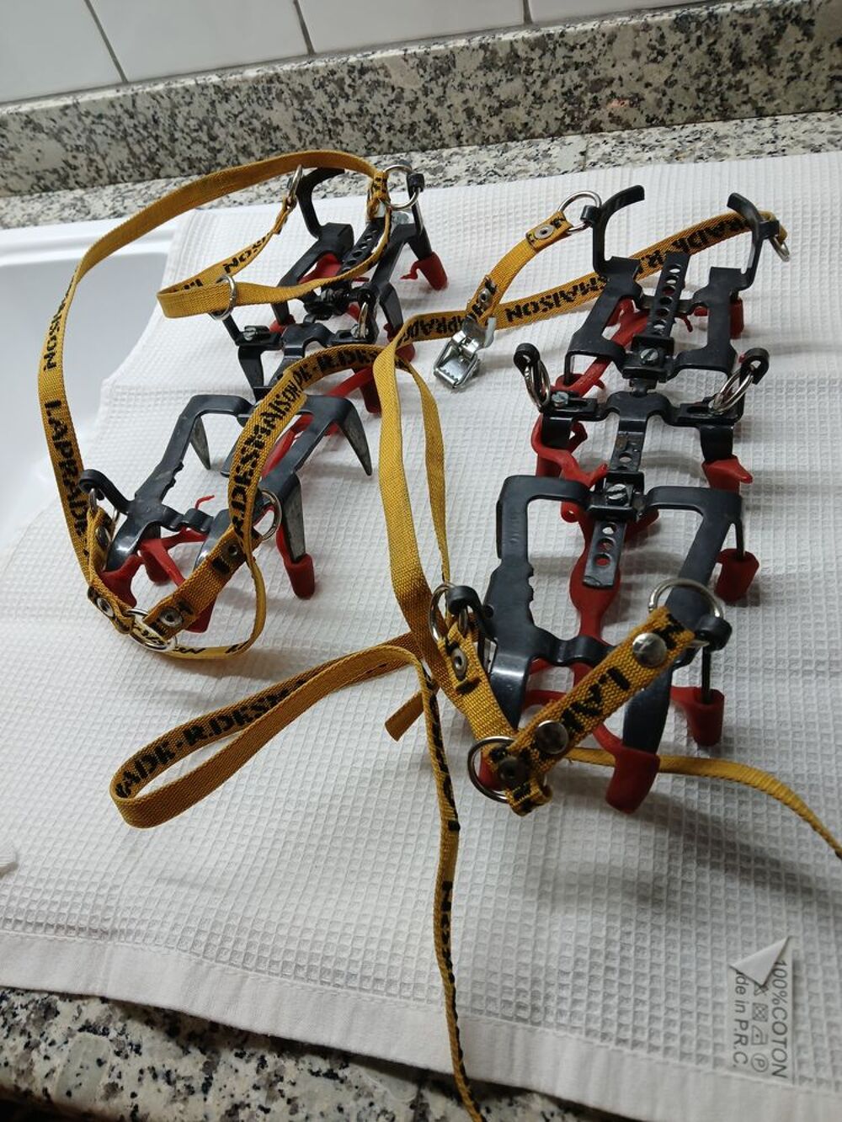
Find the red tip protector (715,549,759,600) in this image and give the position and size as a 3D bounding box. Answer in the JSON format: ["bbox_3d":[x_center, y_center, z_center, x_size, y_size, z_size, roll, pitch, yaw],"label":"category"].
[{"bbox_3d":[0.126,0.005,0.338,0.016,0.022,0.012,6,47,14],"label":"red tip protector"}]

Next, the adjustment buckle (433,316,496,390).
[{"bbox_3d":[0.024,-0.111,0.452,0.024,0.014,0.042,22,78,28],"label":"adjustment buckle"}]

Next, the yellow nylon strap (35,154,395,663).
[{"bbox_3d":[-0.115,-0.093,0.427,0.200,0.098,0.280,1,56,16],"label":"yellow nylon strap"}]

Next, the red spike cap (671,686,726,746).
[{"bbox_3d":[0.102,0.056,0.307,0.019,0.024,0.013,2,32,20],"label":"red spike cap"}]

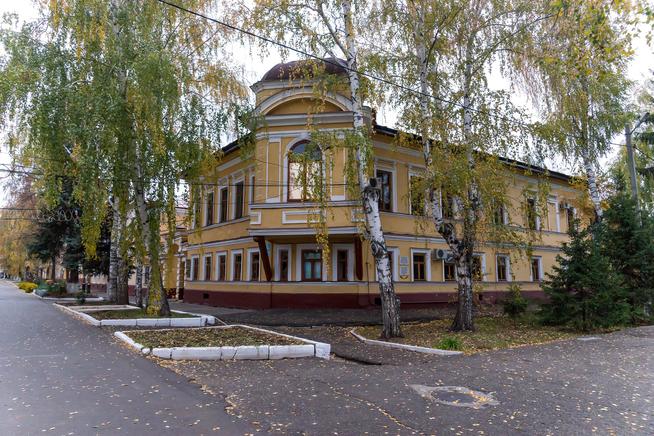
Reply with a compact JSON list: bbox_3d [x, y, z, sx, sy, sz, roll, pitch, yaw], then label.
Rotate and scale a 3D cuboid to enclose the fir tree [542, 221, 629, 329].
[{"bbox_3d":[9.057,1.935,15.579,2.800,3.750,2.800,-5,-9,30],"label":"fir tree"}]

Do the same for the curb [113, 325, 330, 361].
[{"bbox_3d":[-2.794,3.002,10.461,3.550,0.260,5.300,5,-10,-33],"label":"curb"}]

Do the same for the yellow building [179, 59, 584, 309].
[{"bbox_3d":[5.860,-0.850,37.010,29.099,15.400,17.499,6,-10,-35],"label":"yellow building"}]

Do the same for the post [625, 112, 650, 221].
[{"bbox_3d":[14.195,-0.244,19.313,1.000,9.093,0.300,-7,-11,40],"label":"post"}]

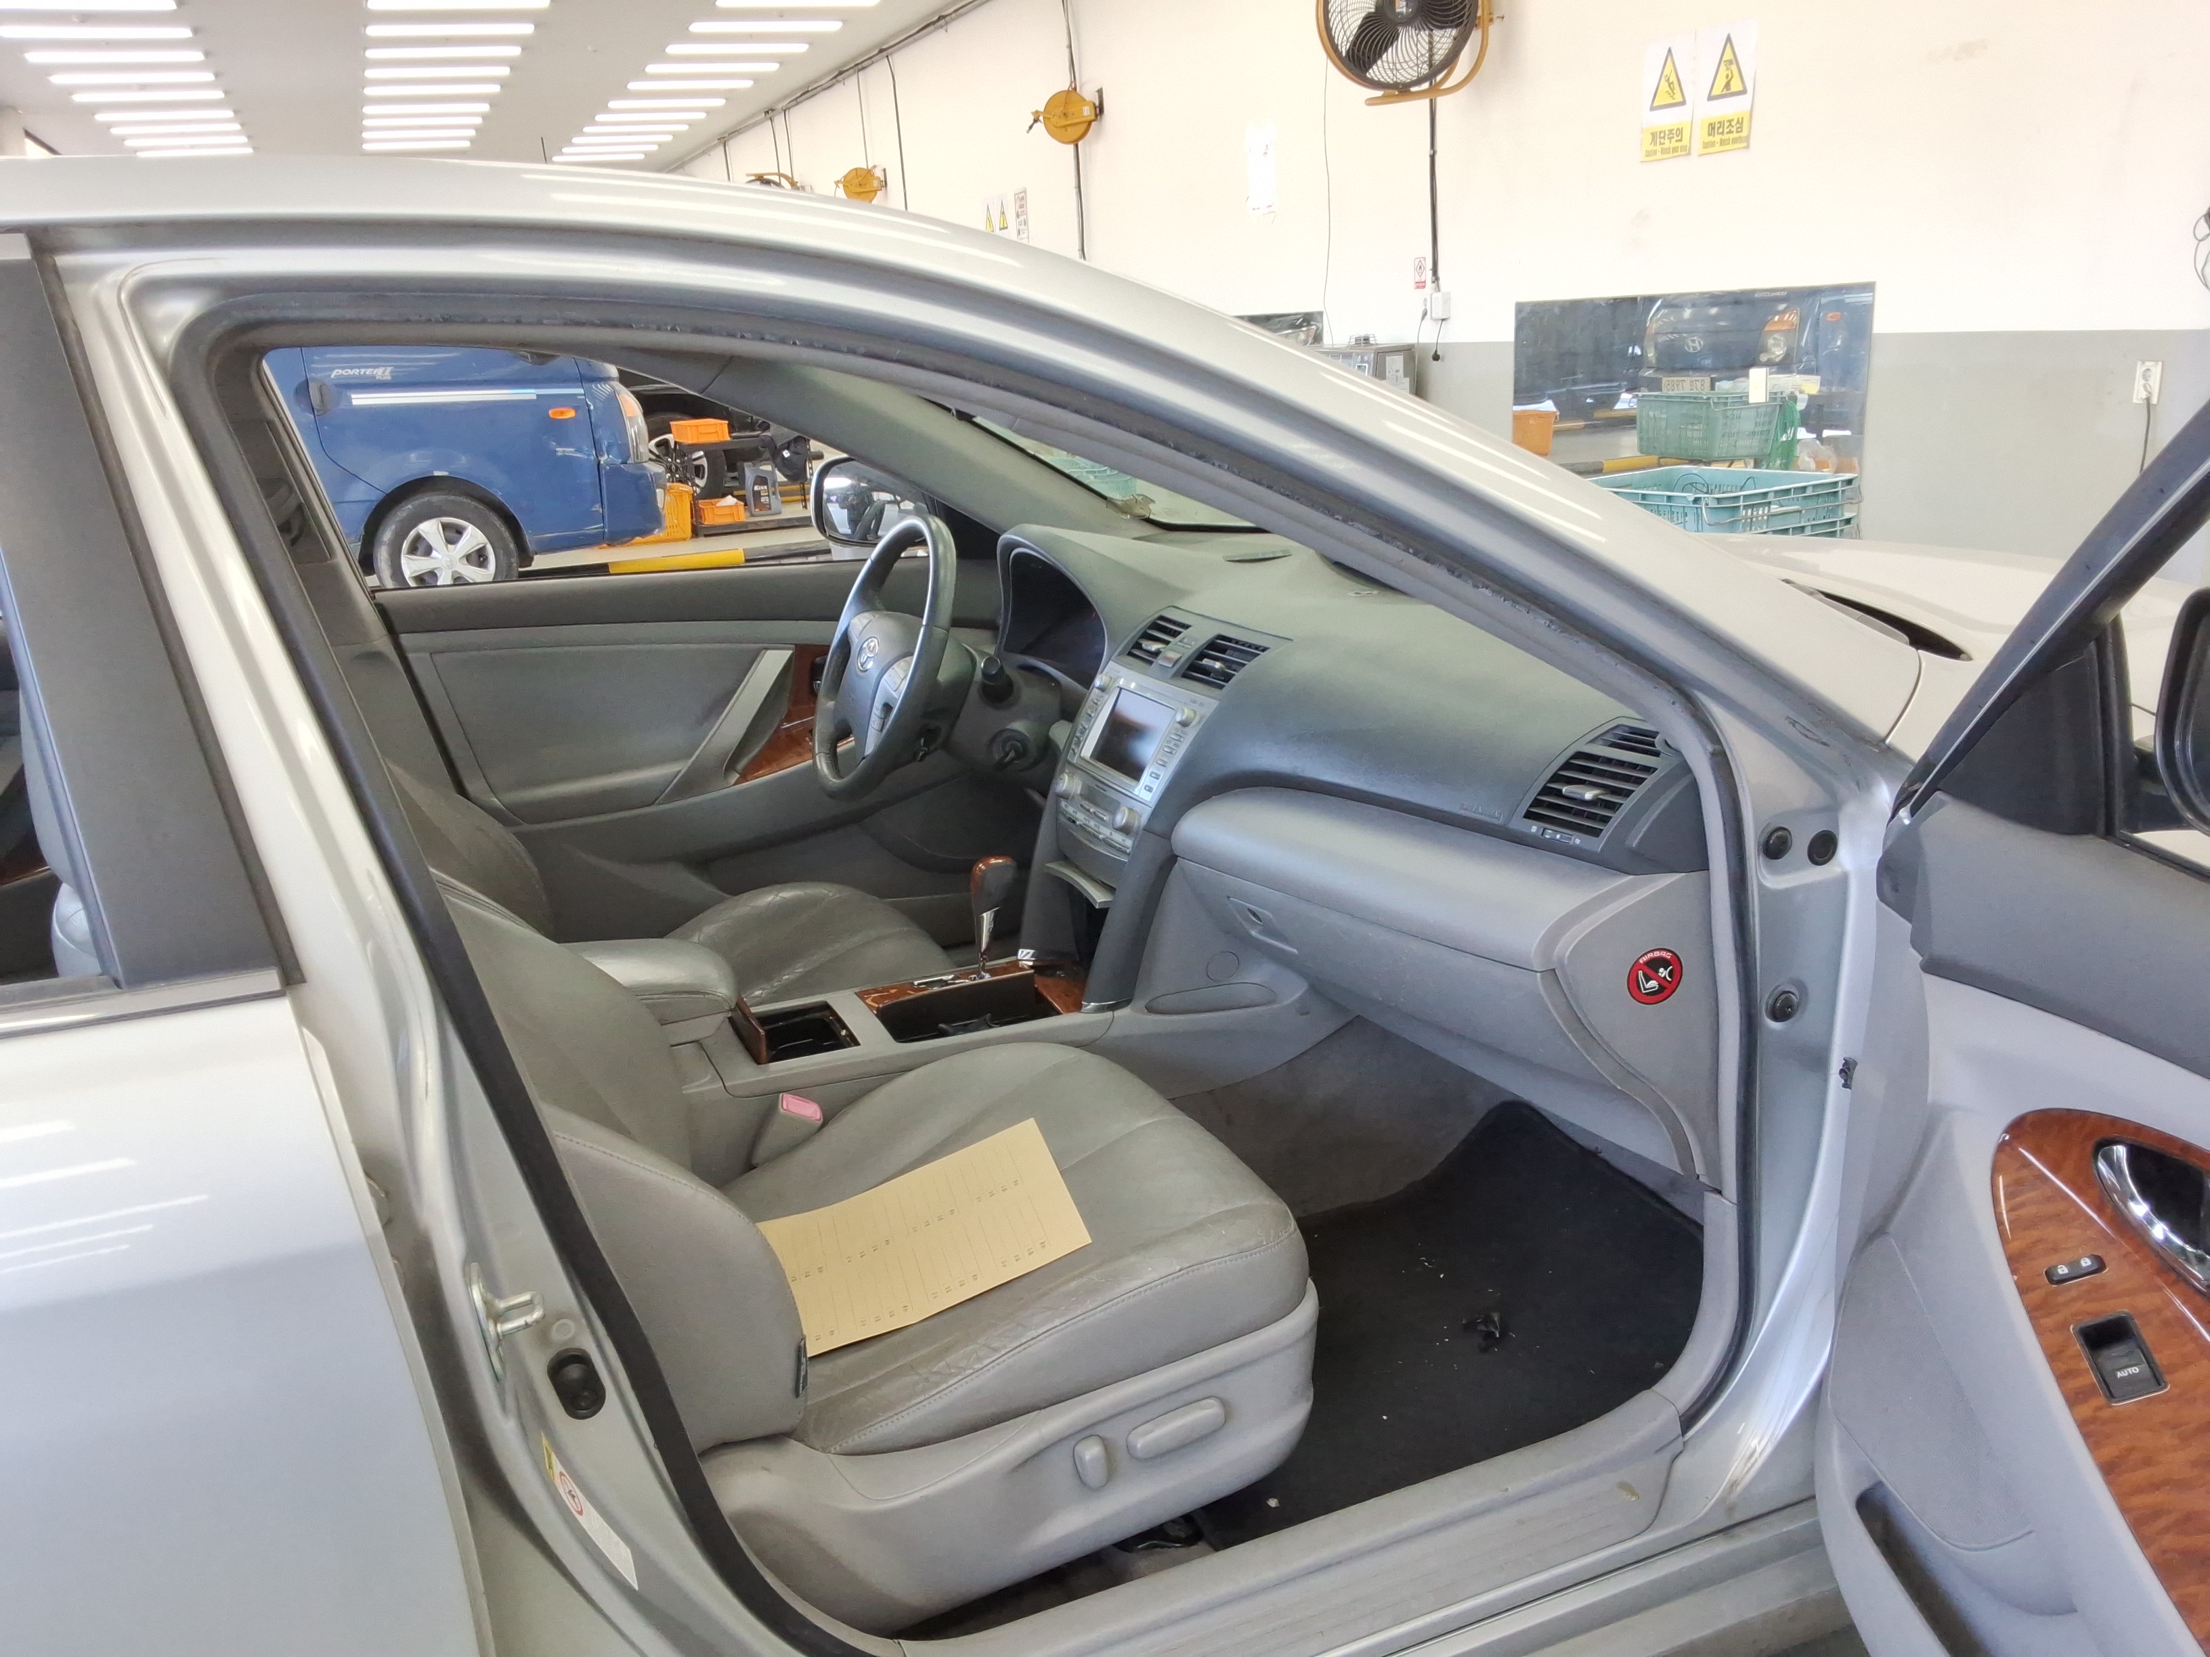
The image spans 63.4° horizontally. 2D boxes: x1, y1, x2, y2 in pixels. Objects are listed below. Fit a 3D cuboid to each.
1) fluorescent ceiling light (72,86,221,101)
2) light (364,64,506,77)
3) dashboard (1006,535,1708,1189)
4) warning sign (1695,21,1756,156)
[{"bbox_3d":[-8.472,-6.503,15.864,1.220,0.080,0.170,-10,18,-20],"label":"fluorescent ceiling light"},{"bbox_3d":[-5.808,-6.594,15.578,1.220,0.080,0.170,-10,18,-20],"label":"light"},{"bbox_3d":[0.252,-0.076,2.130,0.600,0.550,1.450,-10,18,-20],"label":"dashboard"},{"bbox_3d":[2.334,-2.780,6.720,0.010,0.450,0.295,-10,18,-20],"label":"warning sign"}]

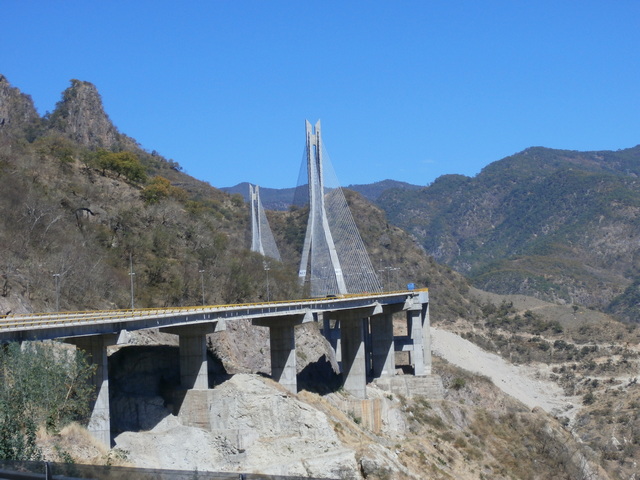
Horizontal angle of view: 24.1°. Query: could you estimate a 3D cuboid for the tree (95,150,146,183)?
[{"bbox_3d":[-73.267,-26.993,550.000,18.500,11.700,14.500,-2,1,-7],"label":"tree"}]

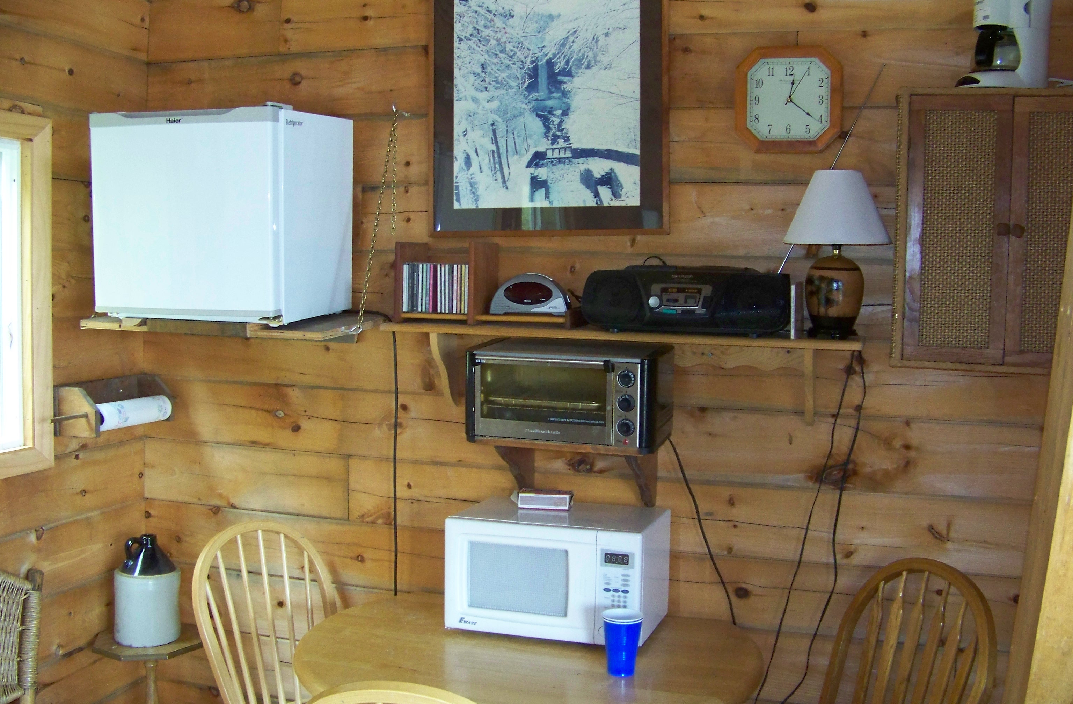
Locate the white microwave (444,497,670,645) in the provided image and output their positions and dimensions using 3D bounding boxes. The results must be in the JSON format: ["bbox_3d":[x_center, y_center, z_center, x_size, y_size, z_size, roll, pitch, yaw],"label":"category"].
[{"bbox_3d":[0.059,0.516,2.662,0.464,0.266,0.320,2,4,18],"label":"white microwave"}]

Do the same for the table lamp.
[{"bbox_3d":[0.691,-0.225,2.562,0.252,0.380,0.252,2,4,18],"label":"table lamp"}]

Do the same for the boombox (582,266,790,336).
[{"bbox_3d":[0.369,-0.124,2.690,0.480,0.156,0.210,2,4,18],"label":"boombox"}]

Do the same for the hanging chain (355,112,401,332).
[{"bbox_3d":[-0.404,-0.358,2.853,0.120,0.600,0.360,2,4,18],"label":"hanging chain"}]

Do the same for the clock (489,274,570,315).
[{"bbox_3d":[-0.006,-0.145,2.817,0.203,0.100,0.090,2,4,18],"label":"clock"}]

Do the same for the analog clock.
[{"bbox_3d":[0.611,-0.612,2.714,0.253,0.253,0.040,2,4,18],"label":"analog clock"}]

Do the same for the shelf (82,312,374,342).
[{"bbox_3d":[-0.710,-0.060,2.873,0.599,0.050,0.620,2,4,18],"label":"shelf"}]

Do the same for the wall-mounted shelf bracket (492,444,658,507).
[{"bbox_3d":[0.102,0.311,2.771,0.350,0.190,0.315,2,4,18],"label":"wall-mounted shelf bracket"}]

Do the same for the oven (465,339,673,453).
[{"bbox_3d":[0.090,0.102,2.725,0.447,0.220,0.320,2,4,18],"label":"oven"}]

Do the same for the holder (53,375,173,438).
[{"bbox_3d":[-1.186,0.150,3.127,0.142,0.133,0.347,2,4,18],"label":"holder"}]

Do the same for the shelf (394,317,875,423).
[{"bbox_3d":[0.197,0.056,2.800,1.190,0.218,0.210,2,4,18],"label":"shelf"}]

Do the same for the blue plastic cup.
[{"bbox_3d":[0.181,0.609,2.331,0.090,0.126,0.090,1,4,0],"label":"blue plastic cup"}]

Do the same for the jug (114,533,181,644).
[{"bbox_3d":[-1.074,0.646,3.077,0.174,0.282,0.174,4,5,35],"label":"jug"}]

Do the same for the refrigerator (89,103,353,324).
[{"bbox_3d":[-0.767,-0.339,2.767,0.487,0.500,0.460,3,8,13],"label":"refrigerator"}]

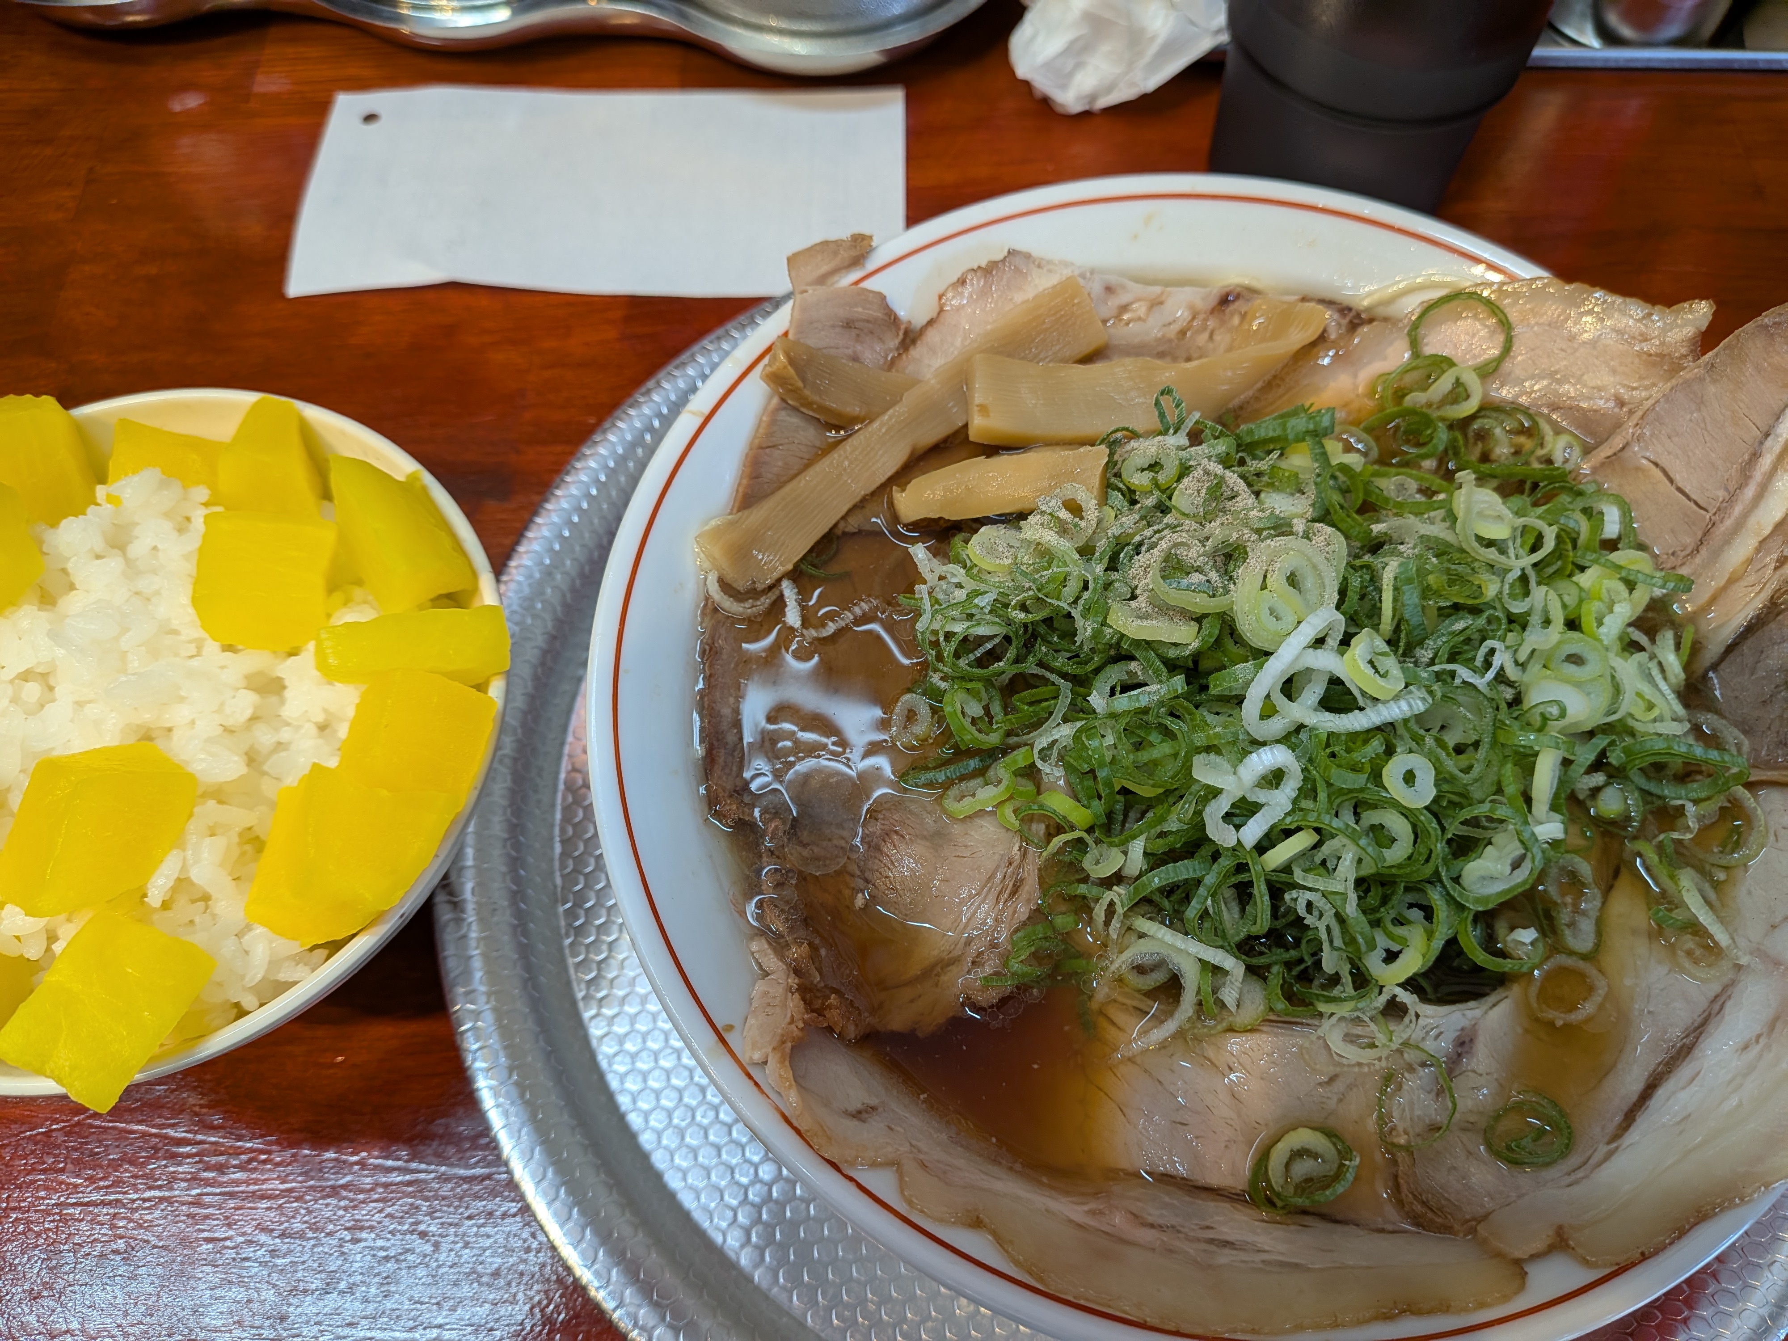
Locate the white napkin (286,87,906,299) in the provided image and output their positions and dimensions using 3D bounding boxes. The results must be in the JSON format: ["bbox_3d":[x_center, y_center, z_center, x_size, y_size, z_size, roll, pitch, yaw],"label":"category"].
[{"bbox_3d":[-0.079,-0.135,0.344,0.165,0.004,0.077,0,66,0],"label":"white napkin"}]

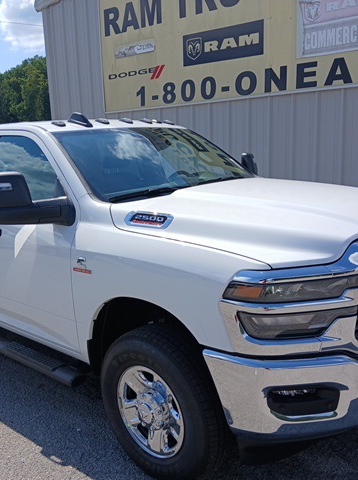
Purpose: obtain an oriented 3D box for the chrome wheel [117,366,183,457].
[{"bbox_3d":[-0.102,0.880,2.552,0.490,0.490,0.200,6,13,42],"label":"chrome wheel"}]

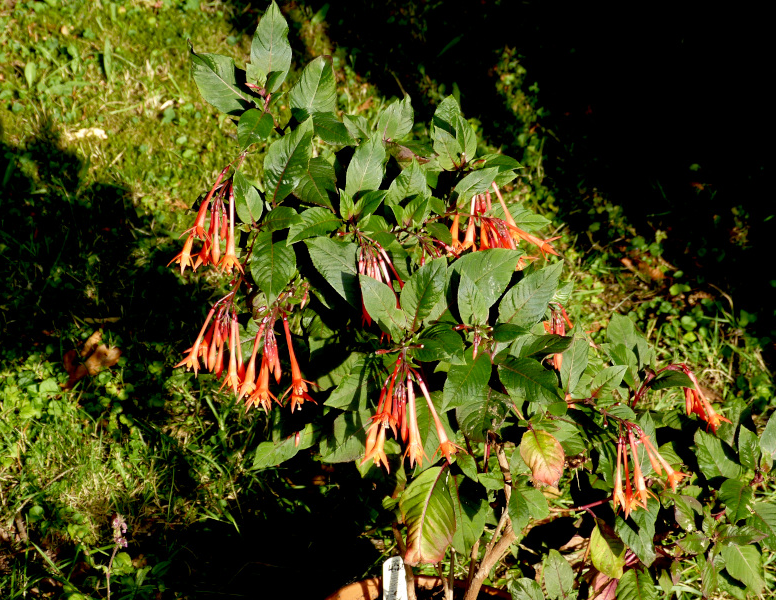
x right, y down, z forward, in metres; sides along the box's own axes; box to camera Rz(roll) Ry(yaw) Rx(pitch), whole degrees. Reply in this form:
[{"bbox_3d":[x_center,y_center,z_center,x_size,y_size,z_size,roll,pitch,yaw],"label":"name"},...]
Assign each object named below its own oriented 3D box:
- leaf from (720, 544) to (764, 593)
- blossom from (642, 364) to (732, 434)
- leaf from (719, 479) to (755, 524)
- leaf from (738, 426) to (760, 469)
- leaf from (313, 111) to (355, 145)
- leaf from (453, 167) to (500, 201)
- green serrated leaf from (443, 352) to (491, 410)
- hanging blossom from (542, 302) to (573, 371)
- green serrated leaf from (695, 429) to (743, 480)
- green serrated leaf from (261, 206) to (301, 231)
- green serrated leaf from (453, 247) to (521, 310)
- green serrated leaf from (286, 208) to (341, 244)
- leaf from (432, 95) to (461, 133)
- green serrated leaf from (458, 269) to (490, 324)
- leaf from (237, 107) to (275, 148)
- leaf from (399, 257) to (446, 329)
[{"bbox_3d":[0.292,0.219,2.150,0.032,0.010,0.054,-24,70,-13],"label":"leaf"},{"bbox_3d":[0.250,0.083,2.200,0.073,0.048,0.036,0,28,0],"label":"blossom"},{"bbox_3d":[0.291,0.167,2.200,0.030,0.016,0.038,11,63,-1],"label":"leaf"},{"bbox_3d":[0.295,0.120,2.150,0.019,0.038,0.008,-16,-11,-7],"label":"leaf"},{"bbox_3d":[-0.043,-0.131,2.020,0.045,0.008,0.028,30,58,9],"label":"leaf"},{"bbox_3d":[0.067,-0.085,1.934,0.044,0.009,0.018,-40,67,-21],"label":"leaf"},{"bbox_3d":[0.056,0.059,1.914,0.031,0.011,0.054,35,76,6],"label":"green serrated leaf"},{"bbox_3d":[0.138,0.033,2.130,0.035,0.060,0.032,0,33,0],"label":"hanging blossom"},{"bbox_3d":[0.279,0.130,2.220,0.032,0.016,0.053,-25,69,-18],"label":"green serrated leaf"},{"bbox_3d":[-0.081,-0.062,2.020,0.033,0.008,0.023,-7,58,17],"label":"green serrated leaf"},{"bbox_3d":[0.072,-0.013,1.924,0.076,0.012,0.038,-39,72,-15],"label":"green serrated leaf"},{"bbox_3d":[-0.053,-0.049,1.914,0.043,0.011,0.023,-24,60,-8],"label":"green serrated leaf"},{"bbox_3d":[0.048,-0.136,2.060,0.024,0.051,0.009,-2,-11,-1],"label":"leaf"},{"bbox_3d":[0.059,-0.002,1.903,0.022,0.009,0.043,-9,70,-4],"label":"green serrated leaf"},{"bbox_3d":[-0.105,-0.135,2.080,0.026,0.016,0.037,20,69,21],"label":"leaf"},{"bbox_3d":[0.028,-0.005,2.060,0.033,0.016,0.065,19,74,15],"label":"leaf"}]

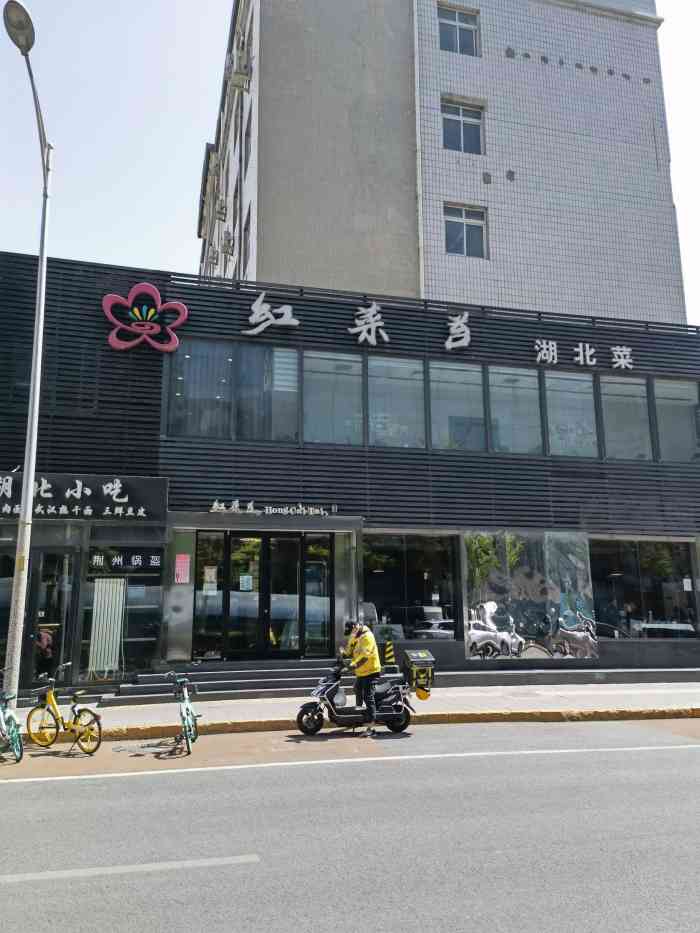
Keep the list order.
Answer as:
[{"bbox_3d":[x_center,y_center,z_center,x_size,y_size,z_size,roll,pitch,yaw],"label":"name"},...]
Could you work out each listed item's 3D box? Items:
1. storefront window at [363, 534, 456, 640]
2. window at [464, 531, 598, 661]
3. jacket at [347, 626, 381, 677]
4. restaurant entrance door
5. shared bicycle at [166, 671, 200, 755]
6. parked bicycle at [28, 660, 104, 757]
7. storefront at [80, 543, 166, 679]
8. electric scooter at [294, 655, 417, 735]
[{"bbox_3d":[1.373,2.733,16.511,2.277,2.362,0.120,3,-12,-14],"label":"storefront window"},{"bbox_3d":[4.300,3.019,17.155,3.409,2.982,0.120,2,-12,-13],"label":"window"},{"bbox_3d":[0.213,2.817,11.081,0.460,0.760,0.520,2,-12,-13],"label":"jacket"},{"bbox_3d":[-1.784,2.684,15.249,2.925,2.671,0.150,3,-12,-14],"label":"restaurant entrance door"},{"bbox_3d":[-2.275,3.392,10.192,0.560,1.040,1.580,2,-12,-9],"label":"shared bicycle"},{"bbox_3d":[-3.931,3.410,10.193,1.580,1.080,0.560,-8,-14,33],"label":"parked bicycle"},{"bbox_3d":[-4.591,2.938,14.659,1.621,2.646,0.120,2,-12,-13],"label":"storefront"},{"bbox_3d":[0.077,3.449,11.032,1.770,1.160,0.680,3,-12,-14],"label":"electric scooter"}]

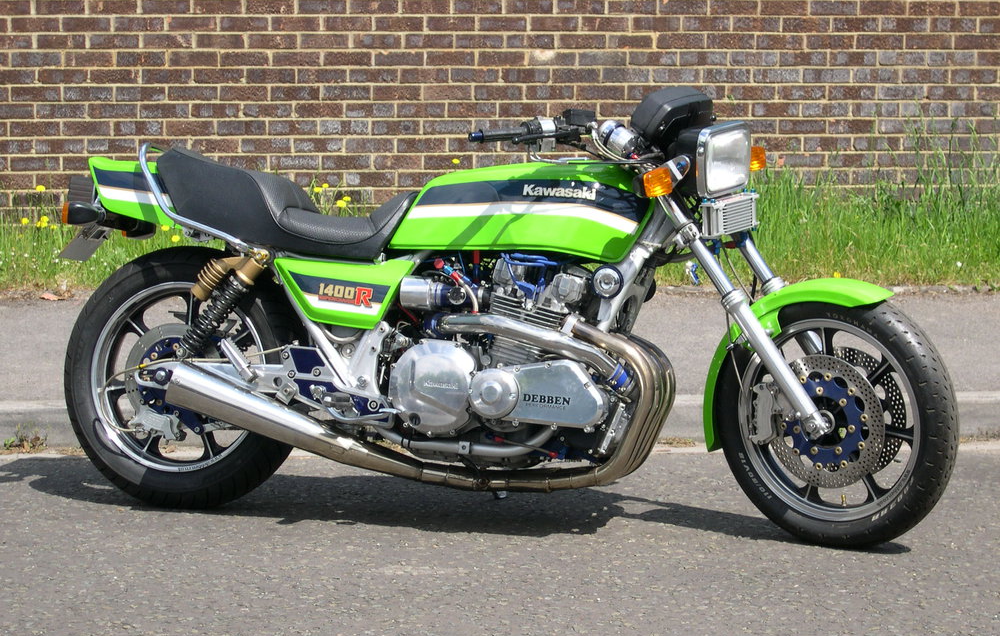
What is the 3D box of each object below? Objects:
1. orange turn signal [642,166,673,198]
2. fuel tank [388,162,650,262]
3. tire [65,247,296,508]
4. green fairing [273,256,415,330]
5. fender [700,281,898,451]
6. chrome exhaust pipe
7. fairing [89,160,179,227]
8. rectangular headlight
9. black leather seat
[{"bbox_3d":[0.366,-0.319,5.948,0.053,0.068,0.080,4,11,36],"label":"orange turn signal"},{"bbox_3d":[0.068,-0.260,6.273,0.665,0.256,0.310,2,-4,16],"label":"fuel tank"},{"bbox_3d":[-0.806,0.156,6.483,0.677,0.677,0.166,2,-4,16],"label":"tire"},{"bbox_3d":[-0.390,-0.060,6.249,0.377,0.177,0.080,2,-4,16],"label":"green fairing"},{"bbox_3d":[0.707,0.121,6.063,0.520,0.458,0.156,4,11,36],"label":"fender"},{"bbox_3d":[-0.198,0.217,6.272,1.230,0.420,0.450,2,-4,16],"label":"chrome exhaust pipe"},{"bbox_3d":[-0.919,-0.319,6.553,0.290,0.193,0.240,2,-4,16],"label":"fairing"},{"bbox_3d":[0.518,-0.385,6.100,0.098,0.161,0.206,4,11,36],"label":"rectangular headlight"},{"bbox_3d":[-0.528,-0.287,6.442,0.705,0.288,0.270,2,-4,16],"label":"black leather seat"}]

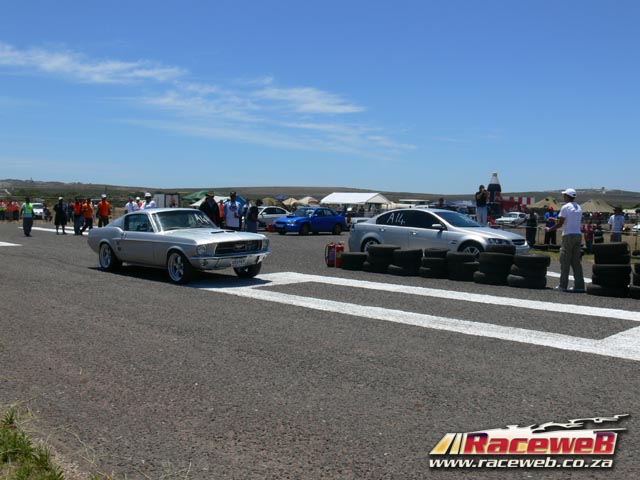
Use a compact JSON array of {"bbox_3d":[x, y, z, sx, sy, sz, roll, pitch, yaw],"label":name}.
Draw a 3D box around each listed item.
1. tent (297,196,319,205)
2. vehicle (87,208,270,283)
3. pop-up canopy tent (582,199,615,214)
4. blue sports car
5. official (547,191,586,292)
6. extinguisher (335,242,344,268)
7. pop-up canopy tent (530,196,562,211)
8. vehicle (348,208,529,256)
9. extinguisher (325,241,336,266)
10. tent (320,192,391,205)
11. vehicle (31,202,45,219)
[{"bbox_3d":[-1.808,-4.837,96.073,3.000,3.000,3.000,2,3,15],"label":"tent"},{"bbox_3d":[-3.008,0.037,13.158,1.800,1.300,4.660,-2,4,-44],"label":"vehicle"},{"bbox_3d":[30.199,-2.940,71.075,3.900,3.100,3.900,4,4,43],"label":"pop-up canopy tent"},{"bbox_3d":[-0.474,-1.000,34.021,1.740,1.440,4.420,4,4,43],"label":"blue sports car"},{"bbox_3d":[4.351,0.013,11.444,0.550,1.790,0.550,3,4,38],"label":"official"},{"bbox_3d":[0.482,0.351,15.226,0.200,0.613,0.190,1,3,2],"label":"extinguisher"},{"bbox_3d":[26.339,-3.424,75.075,3.900,3.100,3.900,4,4,43],"label":"pop-up canopy tent"},{"bbox_3d":[3.069,-0.130,17.176,4.890,1.470,1.900,3,4,41],"label":"vehicle"},{"bbox_3d":[0.269,0.349,15.496,0.240,0.583,0.190,1,3,1],"label":"extinguisher"},{"bbox_3d":[4.959,-4.725,90.087,8.400,3.600,5.200,4,4,43],"label":"tent"},{"bbox_3d":[-27.447,-2.729,63.054,1.720,1.600,4.400,0,3,-26],"label":"vehicle"}]

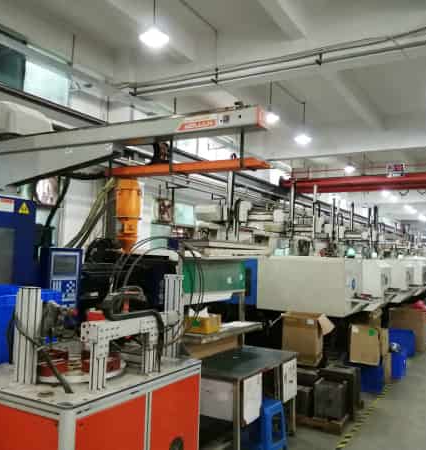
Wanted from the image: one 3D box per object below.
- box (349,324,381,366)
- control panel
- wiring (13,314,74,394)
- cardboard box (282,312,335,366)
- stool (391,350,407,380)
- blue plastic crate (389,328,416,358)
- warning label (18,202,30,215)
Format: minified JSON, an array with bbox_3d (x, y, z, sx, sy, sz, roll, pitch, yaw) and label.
[{"bbox_3d":[2.061,1.560,5.993,0.363,0.503,0.360,0,-4,31],"label":"box"},{"bbox_3d":[-1.150,0.398,3.420,0.120,0.450,0.285,0,-4,37],"label":"control panel"},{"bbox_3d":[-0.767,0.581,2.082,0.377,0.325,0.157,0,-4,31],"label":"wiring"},{"bbox_3d":[1.022,1.245,5.022,0.410,0.540,0.340,0,-4,31],"label":"cardboard box"},{"bbox_3d":[2.582,1.945,6.348,0.280,0.400,0.280,0,-3,32],"label":"stool"},{"bbox_3d":[3.390,2.067,8.111,0.460,0.486,0.480,0,-4,31],"label":"blue plastic crate"},{"bbox_3d":[-1.363,-0.121,3.250,0.004,0.086,0.094,0,-4,31],"label":"warning label"}]

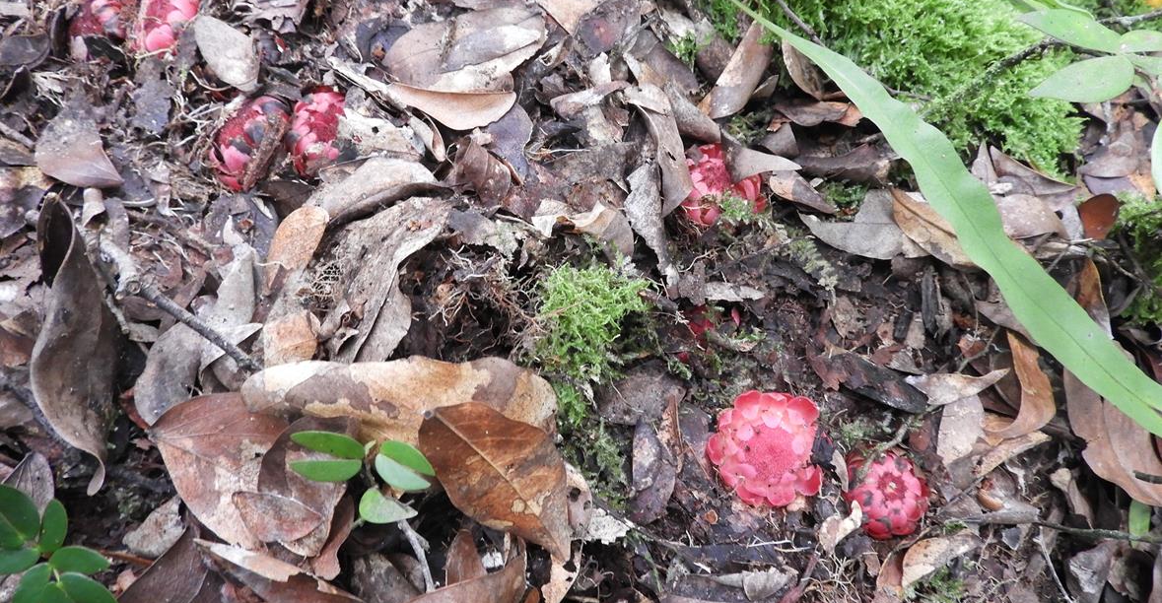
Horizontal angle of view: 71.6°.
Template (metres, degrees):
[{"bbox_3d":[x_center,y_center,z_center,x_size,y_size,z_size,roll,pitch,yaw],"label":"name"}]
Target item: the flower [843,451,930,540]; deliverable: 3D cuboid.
[{"bbox_3d":[0.157,0.100,0.413,0.045,0.037,0.046,-7,64,10],"label":"flower"}]

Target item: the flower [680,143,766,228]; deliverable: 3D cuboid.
[{"bbox_3d":[0.088,-0.073,0.502,0.053,0.038,0.053,-5,69,7],"label":"flower"}]

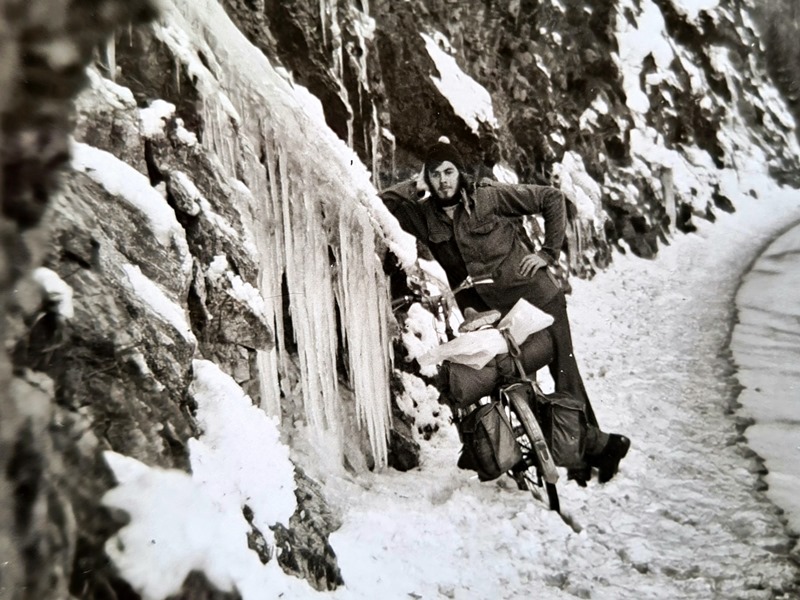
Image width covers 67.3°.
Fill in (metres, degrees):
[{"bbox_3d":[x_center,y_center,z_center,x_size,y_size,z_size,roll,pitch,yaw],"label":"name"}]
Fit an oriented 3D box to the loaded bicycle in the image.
[{"bbox_3d":[0.460,0.475,3.220,0.620,1.050,1.760,-21,9,-6],"label":"loaded bicycle"}]

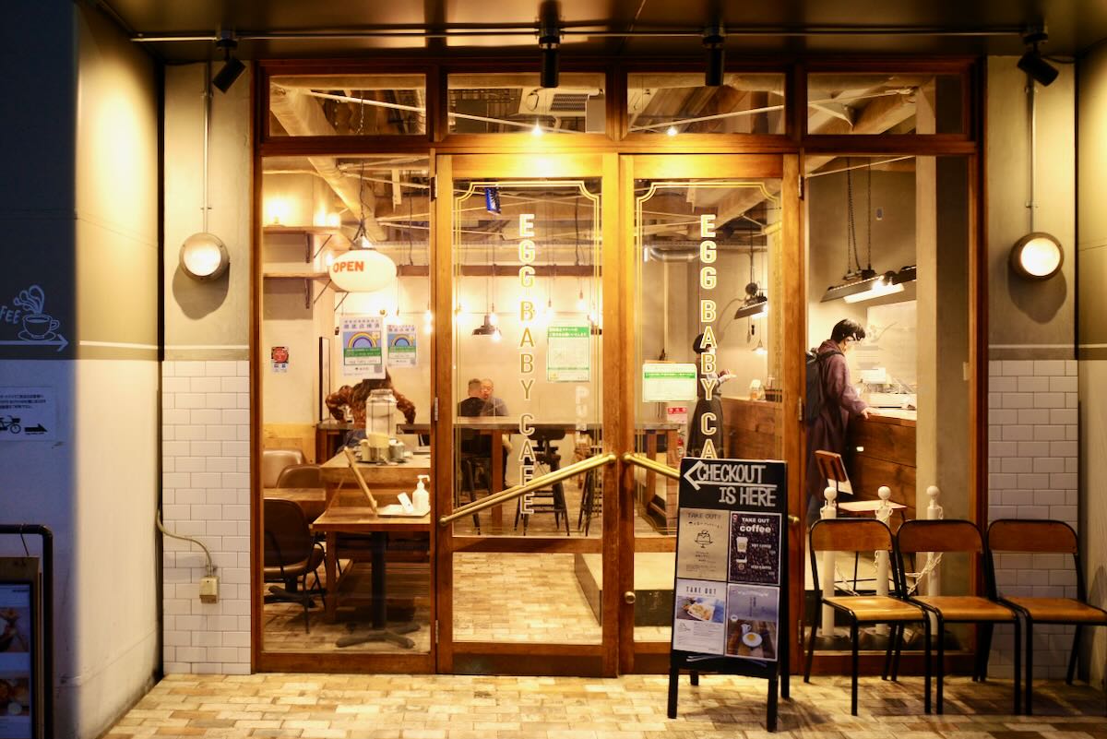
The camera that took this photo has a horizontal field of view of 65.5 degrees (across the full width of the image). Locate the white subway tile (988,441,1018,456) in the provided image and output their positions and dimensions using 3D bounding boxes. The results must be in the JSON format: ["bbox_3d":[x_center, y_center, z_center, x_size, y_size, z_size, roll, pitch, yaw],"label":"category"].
[{"bbox_3d":[2.177,0.383,4.174,0.134,0.076,0.010,0,0,1],"label":"white subway tile"}]

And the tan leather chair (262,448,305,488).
[{"bbox_3d":[-2.310,1.078,7.126,0.480,0.780,0.520,0,1,1],"label":"tan leather chair"}]

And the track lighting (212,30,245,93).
[{"bbox_3d":[-1.453,-1.375,3.860,0.143,0.270,0.100,0,0,1],"label":"track lighting"}]

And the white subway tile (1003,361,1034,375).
[{"bbox_3d":[2.234,-0.005,4.139,0.150,0.075,0.010,0,0,1],"label":"white subway tile"}]

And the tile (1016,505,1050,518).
[{"bbox_3d":[2.308,0.692,4.138,0.150,0.075,0.010,0,0,1],"label":"tile"}]

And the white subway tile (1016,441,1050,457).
[{"bbox_3d":[2.306,0.381,4.142,0.149,0.076,0.009,0,1,1],"label":"white subway tile"}]

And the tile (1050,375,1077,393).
[{"bbox_3d":[2.464,0.070,4.160,0.138,0.075,0.010,0,0,1],"label":"tile"}]

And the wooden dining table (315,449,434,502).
[{"bbox_3d":[-1.034,1.026,5.520,0.740,0.900,1.060,0,1,-4],"label":"wooden dining table"}]

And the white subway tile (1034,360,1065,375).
[{"bbox_3d":[2.394,-0.007,4.160,0.150,0.075,0.010,0,0,1],"label":"white subway tile"}]

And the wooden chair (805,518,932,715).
[{"bbox_3d":[1.429,1.101,3.916,0.410,0.775,0.425,0,1,-7],"label":"wooden chair"}]

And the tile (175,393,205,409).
[{"bbox_3d":[-1.765,0.153,4.189,0.150,0.075,0.010,0,0,1],"label":"tile"}]

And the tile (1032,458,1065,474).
[{"bbox_3d":[2.391,0.460,4.164,0.150,0.075,0.010,0,0,1],"label":"tile"}]

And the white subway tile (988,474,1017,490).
[{"bbox_3d":[2.177,0.539,4.175,0.133,0.076,0.010,0,0,1],"label":"white subway tile"}]

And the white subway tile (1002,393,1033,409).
[{"bbox_3d":[2.241,0.149,4.164,0.150,0.075,0.010,0,0,1],"label":"white subway tile"}]

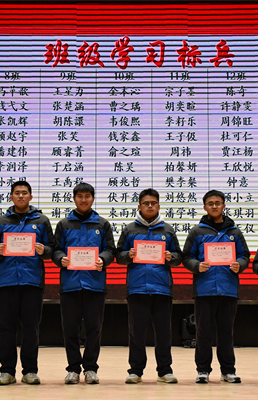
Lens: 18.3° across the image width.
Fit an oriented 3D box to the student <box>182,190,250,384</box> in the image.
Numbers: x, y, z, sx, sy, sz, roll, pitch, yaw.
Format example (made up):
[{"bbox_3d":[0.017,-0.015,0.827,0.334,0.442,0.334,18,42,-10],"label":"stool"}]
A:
[{"bbox_3d":[0.796,0.773,7.278,0.616,1.740,0.450,0,-6,2],"label":"student"}]

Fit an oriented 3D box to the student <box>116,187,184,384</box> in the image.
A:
[{"bbox_3d":[0.186,0.767,7.279,0.589,1.752,0.450,0,-6,0],"label":"student"}]

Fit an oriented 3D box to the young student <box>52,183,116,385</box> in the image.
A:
[{"bbox_3d":[-0.405,0.737,7.247,0.582,1.806,0.450,0,-6,-1],"label":"young student"}]

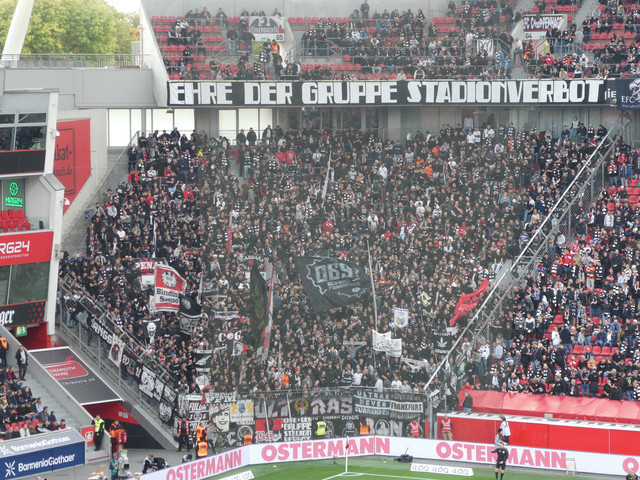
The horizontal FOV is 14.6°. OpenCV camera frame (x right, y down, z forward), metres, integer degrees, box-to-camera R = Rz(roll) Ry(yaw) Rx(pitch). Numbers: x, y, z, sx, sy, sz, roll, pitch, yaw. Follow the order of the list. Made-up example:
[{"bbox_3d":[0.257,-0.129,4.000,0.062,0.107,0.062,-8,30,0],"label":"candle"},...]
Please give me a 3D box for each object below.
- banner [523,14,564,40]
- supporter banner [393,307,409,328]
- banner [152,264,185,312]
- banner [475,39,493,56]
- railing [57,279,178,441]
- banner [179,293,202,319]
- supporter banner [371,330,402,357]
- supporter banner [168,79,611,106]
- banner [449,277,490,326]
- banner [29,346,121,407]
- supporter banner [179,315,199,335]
[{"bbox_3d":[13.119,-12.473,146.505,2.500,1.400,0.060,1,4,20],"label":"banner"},{"bbox_3d":[4.047,3.897,125.494,0.800,1.100,0.060,0,4,-6],"label":"supporter banner"},{"bbox_3d":[-7.459,2.388,122.894,1.650,2.350,0.250,-1,4,-14],"label":"banner"},{"bbox_3d":[9.504,-11.189,145.083,1.060,1.060,0.050,1,4,14],"label":"banner"},{"bbox_3d":[-9.780,5.901,121.012,0.300,6.900,8.900,-3,5,-44],"label":"railing"},{"bbox_3d":[-6.379,3.226,122.947,1.220,1.300,0.200,-1,4,-14],"label":"banner"},{"bbox_3d":[3.583,5.494,132.500,1.580,1.380,0.200,0,4,0],"label":"supporter banner"},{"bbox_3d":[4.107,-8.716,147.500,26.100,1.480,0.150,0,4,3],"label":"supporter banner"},{"bbox_3d":[7.698,3.167,128.530,2.200,2.400,0.400,1,4,12],"label":"banner"},{"bbox_3d":[-11.848,6.580,120.984,2.450,0.120,4.790,-4,33,-43],"label":"banner"},{"bbox_3d":[-6.720,4.318,127.560,1.000,1.000,0.200,-1,4,-12],"label":"supporter banner"}]

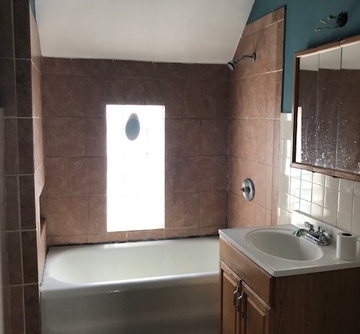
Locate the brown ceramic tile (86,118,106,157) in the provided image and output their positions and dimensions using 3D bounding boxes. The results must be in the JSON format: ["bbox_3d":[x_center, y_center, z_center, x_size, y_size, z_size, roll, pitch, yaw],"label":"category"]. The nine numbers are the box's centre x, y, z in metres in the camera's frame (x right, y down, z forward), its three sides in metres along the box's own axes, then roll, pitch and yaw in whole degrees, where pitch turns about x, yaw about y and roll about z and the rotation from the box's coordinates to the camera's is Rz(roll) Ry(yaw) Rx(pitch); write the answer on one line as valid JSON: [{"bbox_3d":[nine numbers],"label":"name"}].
[{"bbox_3d":[-0.648,-0.232,3.016,0.159,0.307,0.015,-1,7,-15],"label":"brown ceramic tile"}]

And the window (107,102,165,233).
[{"bbox_3d":[-0.367,0.013,3.200,0.470,1.022,0.080,-1,8,-15],"label":"window"}]

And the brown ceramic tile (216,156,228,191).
[{"bbox_3d":[0.363,0.048,3.373,0.089,0.309,0.015,-1,8,-15],"label":"brown ceramic tile"}]

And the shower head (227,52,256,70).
[{"bbox_3d":[0.435,-0.766,2.808,0.225,0.134,0.072,-1,8,-15],"label":"shower head"}]

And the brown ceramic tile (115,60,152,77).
[{"bbox_3d":[-0.369,-0.763,3.036,0.304,0.118,0.010,-1,6,-16],"label":"brown ceramic tile"}]

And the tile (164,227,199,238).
[{"bbox_3d":[0.013,0.559,3.291,0.295,0.083,0.015,-1,7,-15],"label":"tile"}]

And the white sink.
[{"bbox_3d":[0.512,0.449,1.971,0.351,0.135,0.517,-1,7,-15],"label":"white sink"}]

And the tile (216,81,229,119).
[{"bbox_3d":[0.359,-0.563,3.261,0.086,0.304,0.010,-1,6,-16],"label":"tile"}]

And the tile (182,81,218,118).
[{"bbox_3d":[0.171,-0.565,3.237,0.309,0.309,0.015,-1,8,-15],"label":"tile"}]

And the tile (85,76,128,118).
[{"bbox_3d":[-0.570,-0.545,3.002,0.304,0.304,0.010,-1,6,-16],"label":"tile"}]

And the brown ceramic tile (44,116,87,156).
[{"bbox_3d":[-0.883,-0.231,2.991,0.308,0.309,0.015,-1,8,-15],"label":"brown ceramic tile"}]

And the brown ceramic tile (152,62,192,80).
[{"bbox_3d":[-0.065,-0.767,3.109,0.312,0.135,0.015,-1,7,-15],"label":"brown ceramic tile"}]

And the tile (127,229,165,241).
[{"bbox_3d":[-0.289,0.571,3.263,0.309,0.086,0.015,-1,8,-15],"label":"tile"}]

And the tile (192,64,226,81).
[{"bbox_3d":[0.236,-0.791,3.225,0.309,0.138,0.015,-1,8,-15],"label":"tile"}]

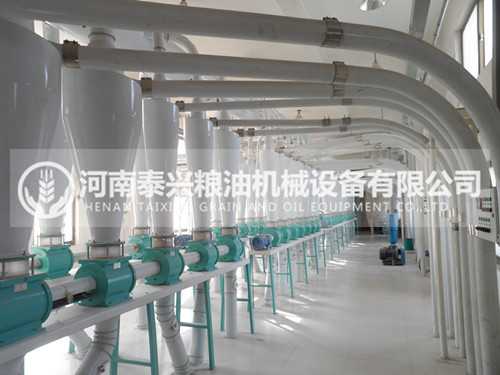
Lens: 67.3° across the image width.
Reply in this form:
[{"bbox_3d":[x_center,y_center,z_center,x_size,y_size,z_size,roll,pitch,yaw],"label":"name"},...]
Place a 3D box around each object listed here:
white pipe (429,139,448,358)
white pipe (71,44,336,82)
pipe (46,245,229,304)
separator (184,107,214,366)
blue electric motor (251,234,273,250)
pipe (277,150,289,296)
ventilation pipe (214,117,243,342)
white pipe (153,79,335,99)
[{"bbox_3d":[1.966,0.611,3.916,0.064,2.246,0.064,-3,-4,20],"label":"white pipe"},{"bbox_3d":[-0.244,-0.850,2.628,1.841,0.135,0.135,-1,-3,-14],"label":"white pipe"},{"bbox_3d":[-0.792,0.729,3.543,0.105,0.105,2.650,-3,-3,21],"label":"pipe"},{"bbox_3d":[-0.525,0.468,4.038,0.320,2.696,0.320,-2,-4,0],"label":"separator"},{"bbox_3d":[0.180,0.872,5.957,0.215,0.235,0.420,-3,-3,21],"label":"blue electric motor"},{"bbox_3d":[0.606,0.635,7.080,0.220,2.668,0.220,-3,-4,20],"label":"pipe"},{"bbox_3d":[-0.256,0.433,4.772,0.320,2.840,0.320,-2,-4,0],"label":"ventilation pipe"},{"bbox_3d":[-0.049,-0.822,3.153,1.570,0.133,0.133,-1,-3,-6],"label":"white pipe"}]

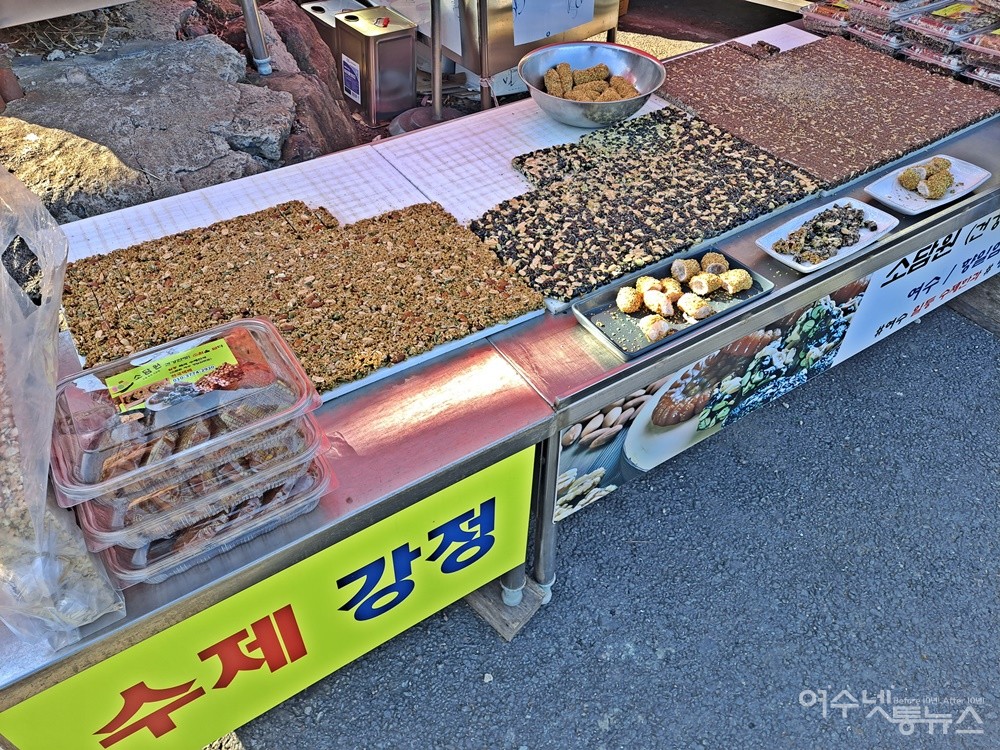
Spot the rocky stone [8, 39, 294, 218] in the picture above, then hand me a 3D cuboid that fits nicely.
[{"bbox_3d":[-1.059,-0.638,2.103,0.806,0.446,0.792,-24,50,-23],"label":"rocky stone"}]

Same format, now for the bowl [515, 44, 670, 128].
[{"bbox_3d":[0.206,-0.646,1.581,0.331,0.099,0.331,1,45,-1],"label":"bowl"}]

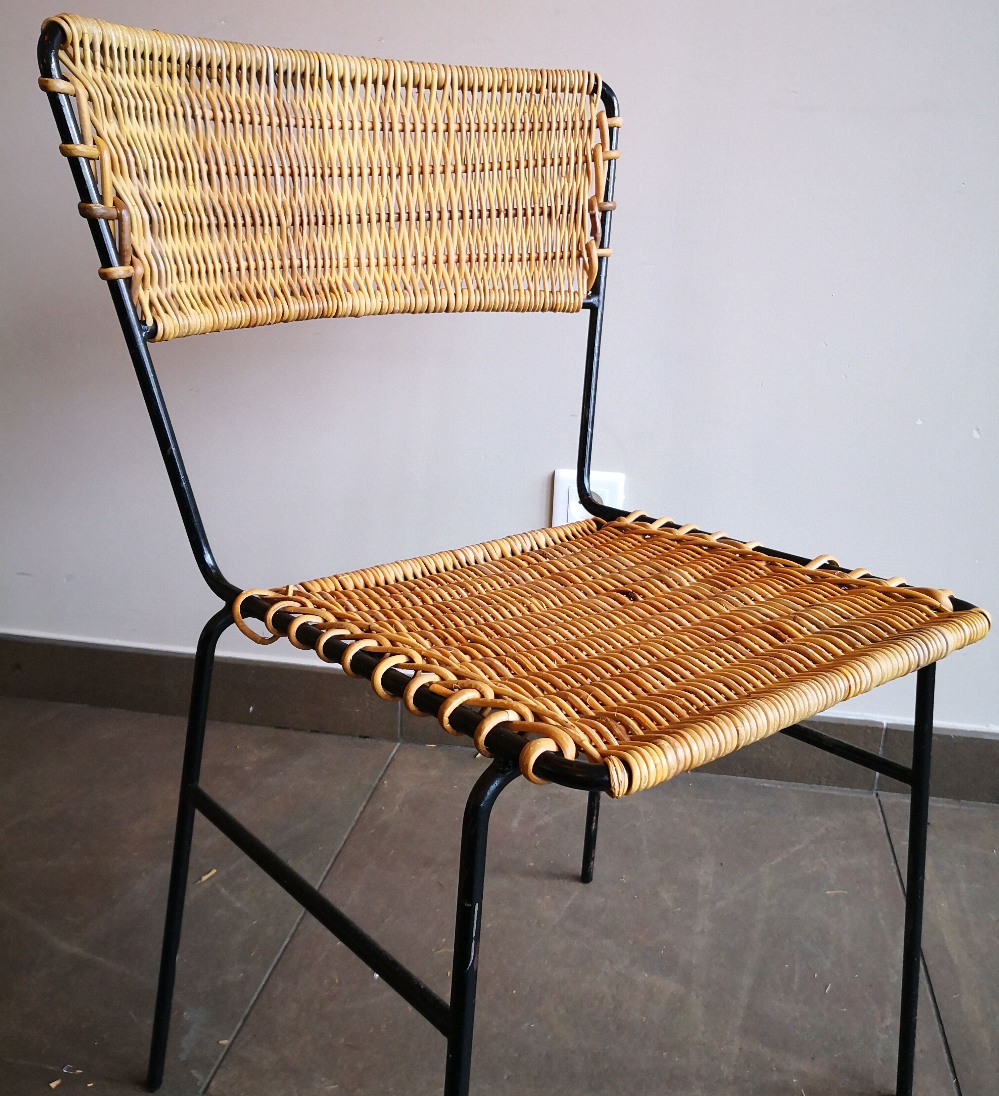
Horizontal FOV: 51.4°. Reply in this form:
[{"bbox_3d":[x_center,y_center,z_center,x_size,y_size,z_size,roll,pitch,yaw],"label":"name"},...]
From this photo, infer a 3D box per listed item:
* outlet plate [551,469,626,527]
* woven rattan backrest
[{"bbox_3d":[0.104,-0.051,1.220,0.081,0.081,0.010,5,19,10],"label":"outlet plate"},{"bbox_3d":[-0.102,-0.266,0.777,0.458,0.203,0.107,-13,20,-35],"label":"woven rattan backrest"}]

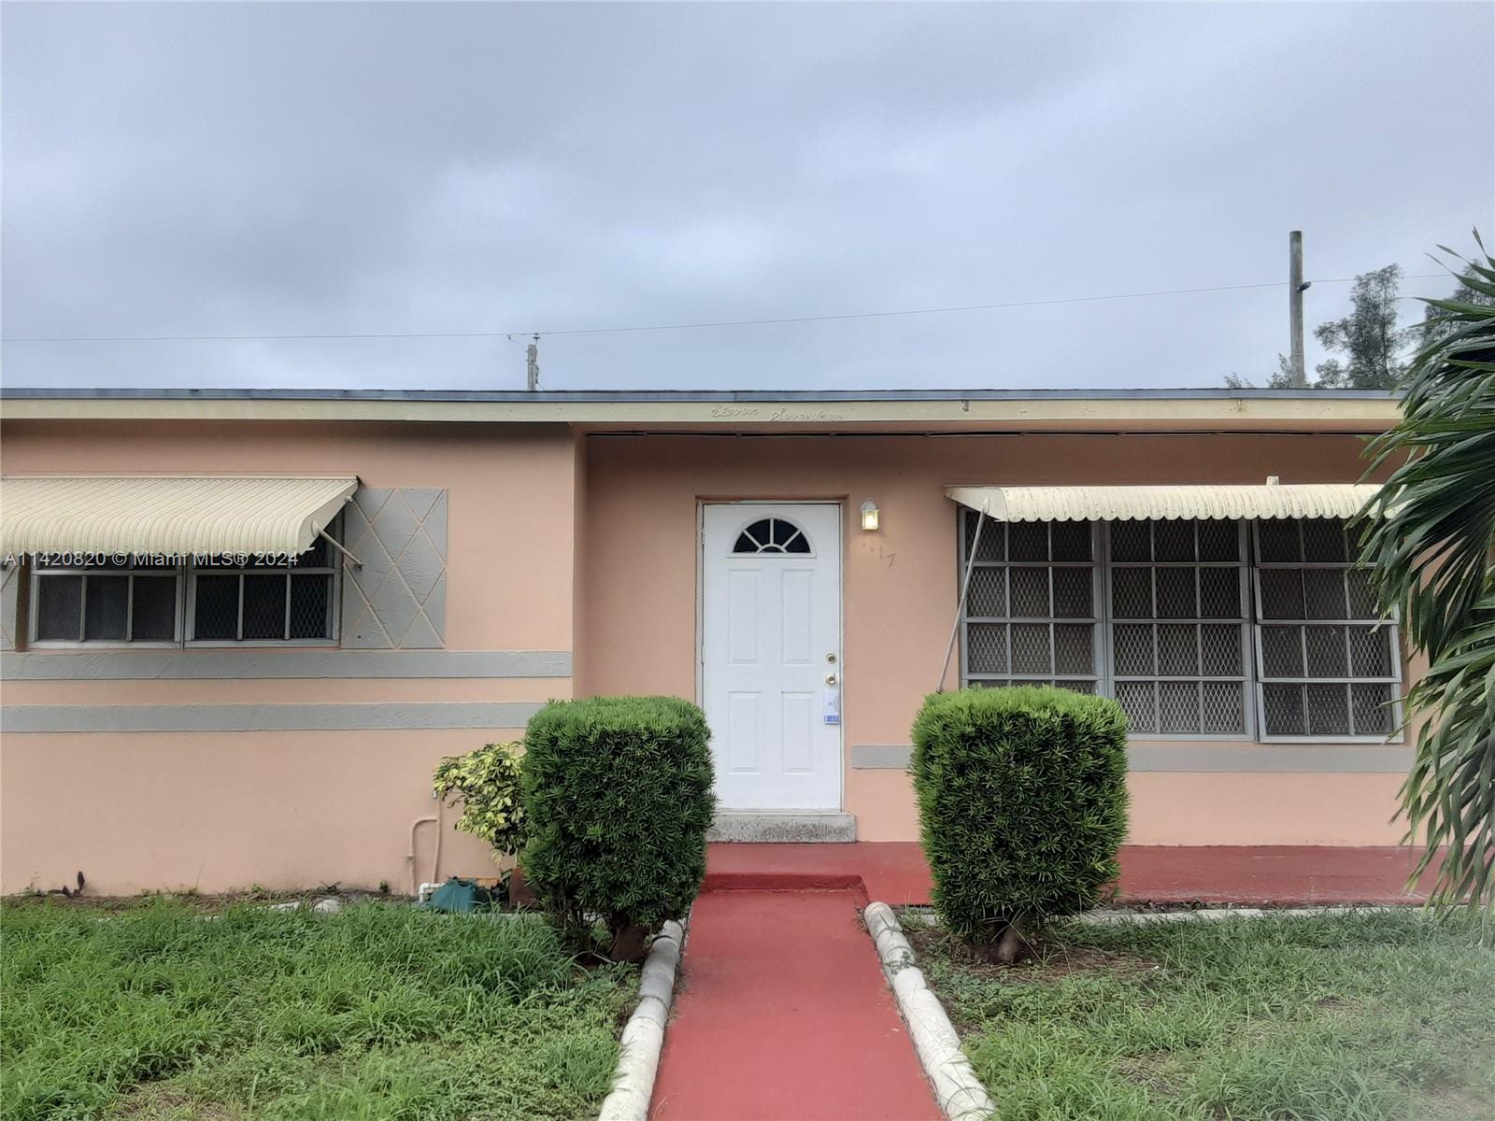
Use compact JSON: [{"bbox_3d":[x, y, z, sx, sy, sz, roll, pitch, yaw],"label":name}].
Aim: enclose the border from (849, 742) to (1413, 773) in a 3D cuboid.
[{"bbox_3d":[2.476,1.267,7.489,3.628,0.167,0.040,0,-3,0],"label":"border"}]

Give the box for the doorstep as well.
[{"bbox_3d":[0.161,1.710,7.508,1.055,0.176,0.230,0,-3,0],"label":"doorstep"}]

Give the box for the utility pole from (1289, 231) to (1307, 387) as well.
[{"bbox_3d":[11.627,-1.808,24.270,0.310,10.390,0.310,0,-5,0],"label":"utility pole"}]

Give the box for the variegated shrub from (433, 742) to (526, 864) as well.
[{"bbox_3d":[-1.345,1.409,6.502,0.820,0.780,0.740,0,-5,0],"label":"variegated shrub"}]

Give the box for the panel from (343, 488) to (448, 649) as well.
[{"bbox_3d":[-2.108,0.048,6.999,0.629,0.973,0.040,0,-3,0],"label":"panel"}]

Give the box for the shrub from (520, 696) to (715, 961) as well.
[{"bbox_3d":[-0.594,1.219,5.337,0.900,1.170,0.880,0,-5,0],"label":"shrub"}]

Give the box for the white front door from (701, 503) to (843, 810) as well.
[{"bbox_3d":[0.165,0.628,7.725,0.920,2.028,0.060,0,-5,0],"label":"white front door"}]

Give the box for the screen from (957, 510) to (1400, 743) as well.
[{"bbox_3d":[2.797,0.404,7.619,2.881,1.503,0.060,0,-3,0],"label":"screen"}]

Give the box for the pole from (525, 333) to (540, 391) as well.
[{"bbox_3d":[-6.162,-1.518,33.146,0.360,10.009,0.330,0,-3,0],"label":"pole"}]

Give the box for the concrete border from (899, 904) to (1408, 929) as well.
[{"bbox_3d":[2.070,1.783,5.871,2.634,0.097,0.130,0,-3,0],"label":"concrete border"}]

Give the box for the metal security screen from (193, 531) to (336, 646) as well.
[{"bbox_3d":[-2.969,0.059,7.187,0.930,0.924,0.050,0,-5,0],"label":"metal security screen"}]

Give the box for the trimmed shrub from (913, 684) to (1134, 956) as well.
[{"bbox_3d":[1.220,1.192,5.219,0.910,1.230,0.880,0,-3,0],"label":"trimmed shrub"}]

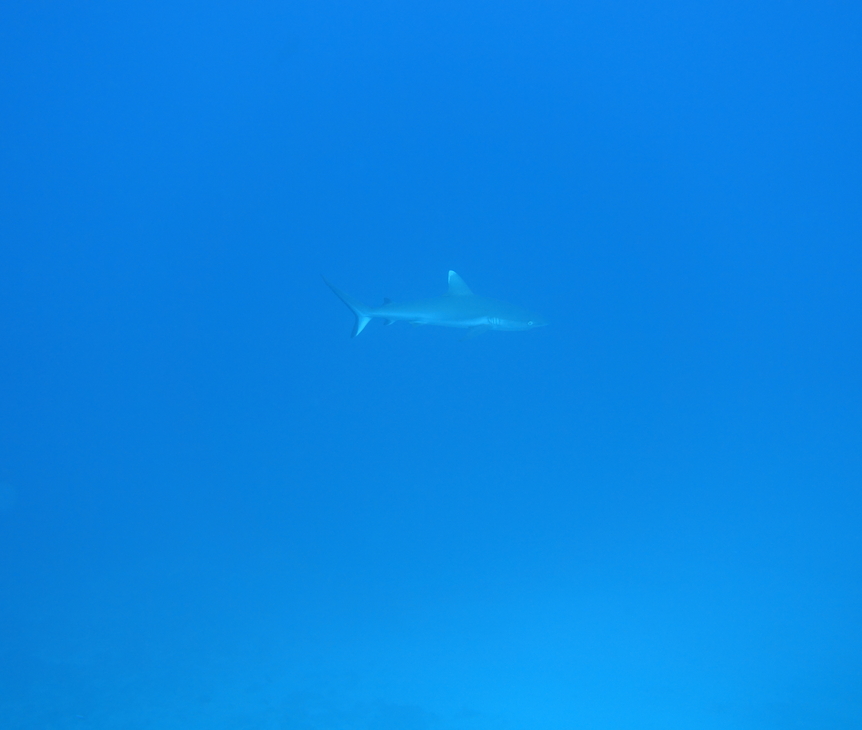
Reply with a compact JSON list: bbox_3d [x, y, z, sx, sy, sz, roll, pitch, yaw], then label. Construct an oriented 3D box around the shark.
[{"bbox_3d":[0.036,-0.394,9.900,1.460,0.430,0.520,2,5,4],"label":"shark"}]

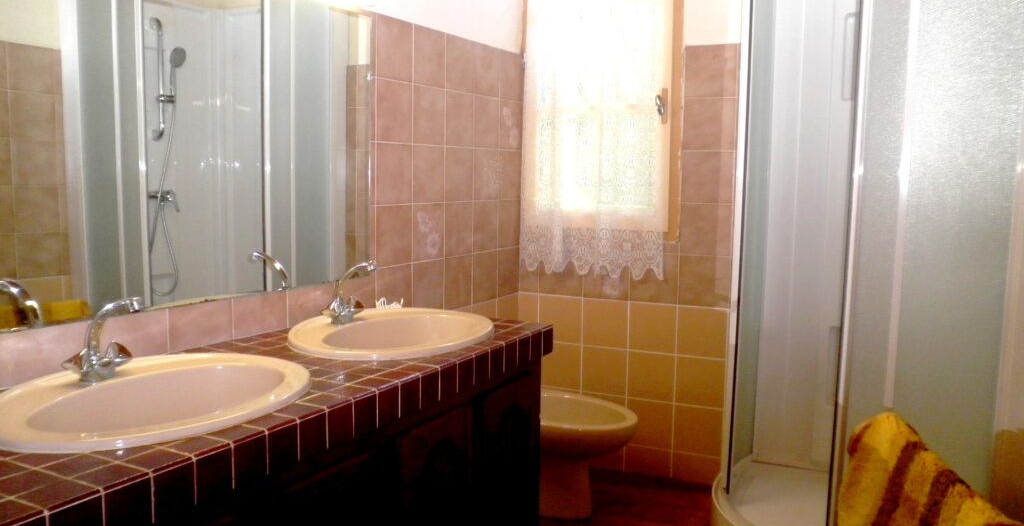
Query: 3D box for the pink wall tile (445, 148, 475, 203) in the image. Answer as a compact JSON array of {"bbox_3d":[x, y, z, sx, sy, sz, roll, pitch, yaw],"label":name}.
[{"bbox_3d":[-0.199,-0.325,2.859,0.012,0.198,0.198,4,7,27],"label":"pink wall tile"}]

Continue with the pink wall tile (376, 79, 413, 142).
[{"bbox_3d":[-0.380,-0.487,2.455,0.010,0.198,0.198,4,7,27],"label":"pink wall tile"}]

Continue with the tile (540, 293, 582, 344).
[{"bbox_3d":[0.209,0.236,3.246,0.200,0.200,0.010,4,7,27],"label":"tile"}]

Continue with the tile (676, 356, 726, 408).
[{"bbox_3d":[0.741,0.473,3.026,0.198,0.198,0.012,4,7,27],"label":"tile"}]

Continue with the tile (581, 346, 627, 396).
[{"bbox_3d":[0.386,0.448,3.209,0.198,0.198,0.012,4,7,27],"label":"tile"}]

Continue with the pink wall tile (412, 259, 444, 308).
[{"bbox_3d":[-0.293,0.093,2.700,0.010,0.198,0.198,4,7,27],"label":"pink wall tile"}]

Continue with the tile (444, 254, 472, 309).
[{"bbox_3d":[-0.204,0.072,2.904,0.012,0.198,0.198,4,7,27],"label":"tile"}]

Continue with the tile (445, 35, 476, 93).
[{"bbox_3d":[-0.192,-0.726,2.788,0.010,0.198,0.198,4,7,27],"label":"tile"}]

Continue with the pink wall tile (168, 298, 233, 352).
[{"bbox_3d":[-0.737,0.143,1.813,0.010,0.125,0.200,4,7,27],"label":"pink wall tile"}]

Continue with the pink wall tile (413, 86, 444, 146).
[{"bbox_3d":[-0.286,-0.506,2.633,0.010,0.198,0.198,4,7,27],"label":"pink wall tile"}]

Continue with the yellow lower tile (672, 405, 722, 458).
[{"bbox_3d":[0.730,0.662,3.018,0.200,0.200,0.010,4,7,27],"label":"yellow lower tile"}]

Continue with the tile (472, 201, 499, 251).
[{"bbox_3d":[-0.105,-0.144,3.024,0.010,0.200,0.200,4,7,27],"label":"tile"}]

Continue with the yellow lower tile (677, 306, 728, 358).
[{"bbox_3d":[0.744,0.274,3.004,0.198,0.198,0.012,4,7,27],"label":"yellow lower tile"}]

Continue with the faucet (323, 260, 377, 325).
[{"bbox_3d":[-0.429,0.079,2.102,0.152,0.176,0.174,4,7,27],"label":"faucet"}]

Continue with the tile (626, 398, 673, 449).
[{"bbox_3d":[0.567,0.662,3.112,0.198,0.198,0.010,4,7,27],"label":"tile"}]

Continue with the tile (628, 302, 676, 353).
[{"bbox_3d":[0.566,0.262,3.095,0.198,0.198,0.012,4,7,27],"label":"tile"}]

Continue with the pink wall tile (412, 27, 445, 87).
[{"bbox_3d":[-0.287,-0.704,2.638,0.012,0.198,0.198,4,7,27],"label":"pink wall tile"}]

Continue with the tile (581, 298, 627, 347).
[{"bbox_3d":[0.388,0.251,3.160,0.198,0.198,0.010,4,7,27],"label":"tile"}]

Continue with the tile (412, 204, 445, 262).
[{"bbox_3d":[-0.292,-0.107,2.677,0.010,0.198,0.198,4,7,27],"label":"tile"}]

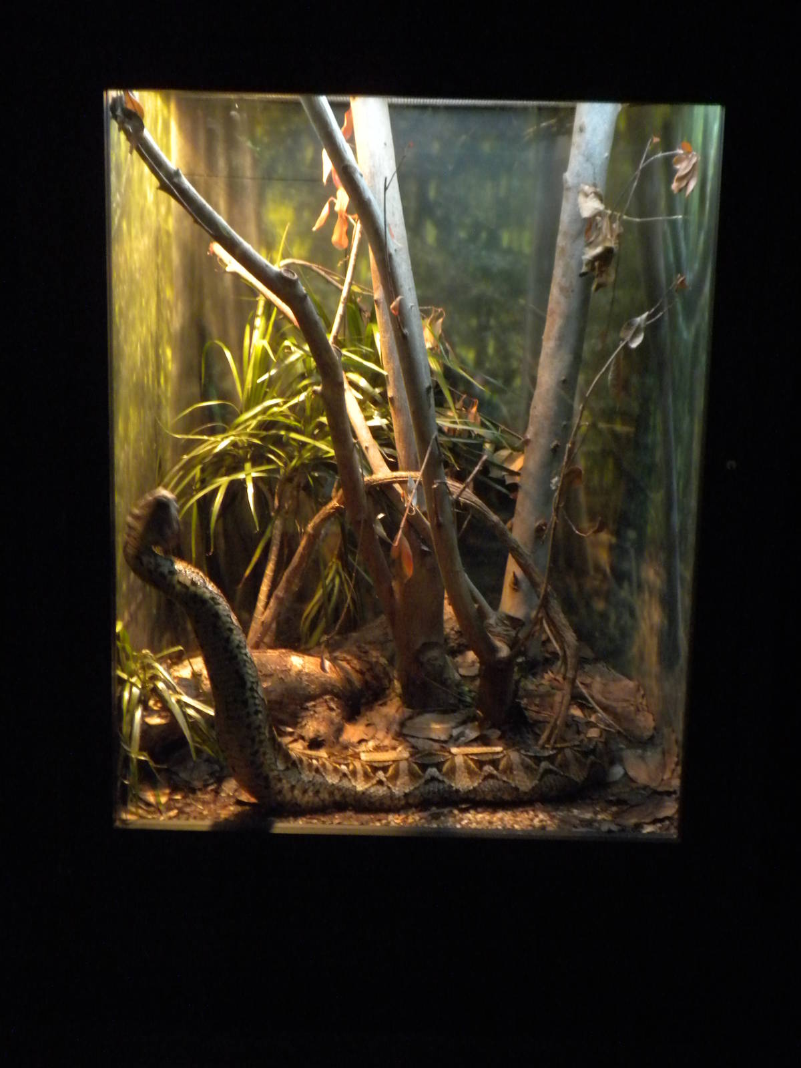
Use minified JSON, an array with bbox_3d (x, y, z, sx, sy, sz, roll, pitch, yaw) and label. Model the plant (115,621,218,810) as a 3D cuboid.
[{"bbox_3d":[-0.324,0.244,2.151,0.159,0.236,0.170,1,11,0],"label":"plant"}]

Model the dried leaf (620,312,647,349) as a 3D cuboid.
[{"bbox_3d":[0.318,-0.277,2.187,0.037,0.050,0.025,1,11,0],"label":"dried leaf"}]

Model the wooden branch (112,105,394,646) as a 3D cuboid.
[{"bbox_3d":[-0.179,-0.197,2.128,0.382,0.730,0.290,1,11,0],"label":"wooden branch"}]

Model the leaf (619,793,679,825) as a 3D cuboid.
[{"bbox_3d":[0.329,0.367,2.131,0.080,0.028,0.060,1,11,0],"label":"leaf"}]

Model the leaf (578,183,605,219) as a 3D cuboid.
[{"bbox_3d":[0.256,-0.447,2.153,0.036,0.046,0.030,1,11,0],"label":"leaf"}]

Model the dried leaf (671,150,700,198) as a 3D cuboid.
[{"bbox_3d":[0.369,-0.466,2.077,0.037,0.063,0.030,1,11,0],"label":"dried leaf"}]

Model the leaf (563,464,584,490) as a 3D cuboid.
[{"bbox_3d":[0.247,-0.082,2.297,0.030,0.036,0.020,1,11,0],"label":"leaf"}]

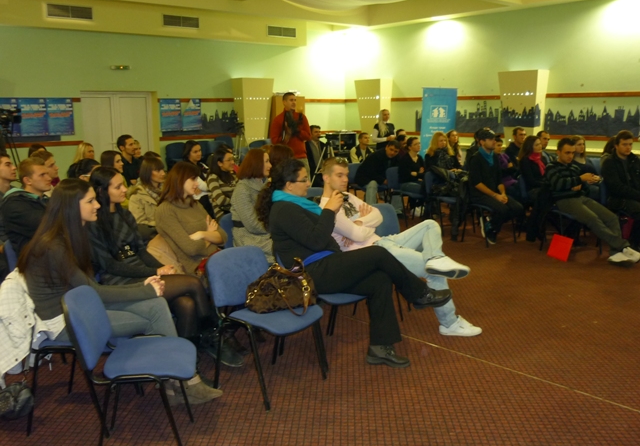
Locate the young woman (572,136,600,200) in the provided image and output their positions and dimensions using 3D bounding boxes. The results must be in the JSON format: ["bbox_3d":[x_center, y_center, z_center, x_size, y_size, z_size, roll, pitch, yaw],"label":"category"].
[{"bbox_3d":[3.276,-0.409,7.500,0.480,1.270,0.780,-10,14,-40],"label":"young woman"}]

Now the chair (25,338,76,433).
[{"bbox_3d":[-1.307,0.639,3.252,0.560,0.820,0.530,0,11,4],"label":"chair"}]

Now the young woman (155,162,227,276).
[{"bbox_3d":[-0.689,0.232,4.143,0.780,1.280,0.500,4,11,21],"label":"young woman"}]

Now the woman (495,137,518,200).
[{"bbox_3d":[2.441,-0.469,7.900,0.780,1.260,0.480,10,15,44],"label":"woman"}]

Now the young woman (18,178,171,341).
[{"bbox_3d":[-1.070,0.398,3.350,0.950,1.270,0.500,0,10,6],"label":"young woman"}]

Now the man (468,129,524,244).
[{"bbox_3d":[2.095,-0.432,7.250,0.520,1.320,0.680,-9,14,-39],"label":"man"}]

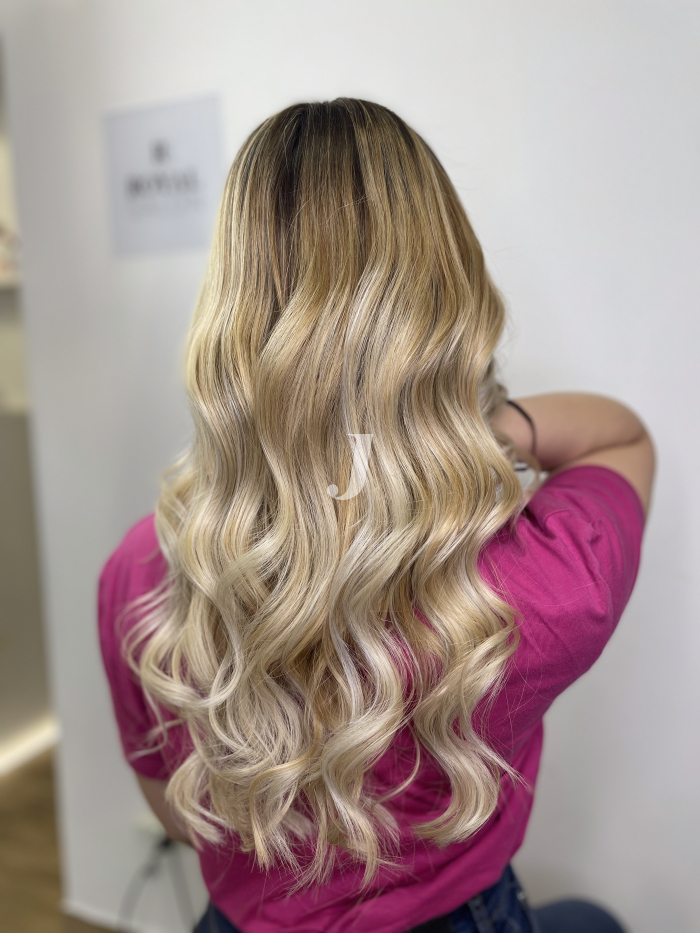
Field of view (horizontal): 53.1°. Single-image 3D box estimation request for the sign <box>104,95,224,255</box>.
[{"bbox_3d":[-0.340,-0.526,1.285,0.254,0.265,0.010,1,8,19],"label":"sign"}]

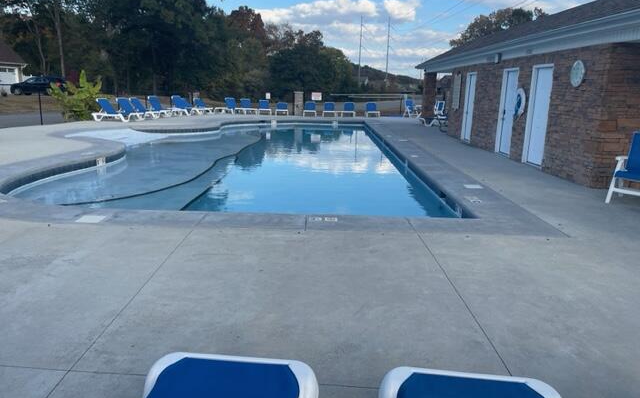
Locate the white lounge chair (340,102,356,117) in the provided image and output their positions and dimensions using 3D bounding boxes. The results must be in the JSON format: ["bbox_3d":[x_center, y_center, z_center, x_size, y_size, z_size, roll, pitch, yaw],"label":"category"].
[{"bbox_3d":[1.563,-4.799,25.847,0.700,0.760,1.850,2,13,3],"label":"white lounge chair"}]

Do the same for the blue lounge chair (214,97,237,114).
[{"bbox_3d":[-4.578,-4.821,25.156,0.700,0.800,1.850,-7,15,-31],"label":"blue lounge chair"}]

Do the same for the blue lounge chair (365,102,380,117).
[{"bbox_3d":[2.868,-4.834,26.148,0.700,0.760,1.850,2,13,0],"label":"blue lounge chair"}]

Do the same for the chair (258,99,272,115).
[{"bbox_3d":[-3.238,-5.330,27.926,0.690,0.817,1.940,0,13,-9],"label":"chair"}]

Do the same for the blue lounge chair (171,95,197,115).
[{"bbox_3d":[-7.228,-4.980,25.705,1.940,0.919,0.690,11,16,36],"label":"blue lounge chair"}]

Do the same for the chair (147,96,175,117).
[{"bbox_3d":[-8.097,-4.819,24.884,1.940,0.927,0.690,10,15,32],"label":"chair"}]

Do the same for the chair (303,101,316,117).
[{"bbox_3d":[-0.484,-4.756,25.449,0.700,0.750,1.850,2,13,0],"label":"chair"}]

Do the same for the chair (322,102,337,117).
[{"bbox_3d":[0.530,-4.780,25.648,0.700,0.760,1.850,2,13,0],"label":"chair"}]

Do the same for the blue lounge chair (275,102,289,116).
[{"bbox_3d":[-2.199,-5.254,27.948,0.690,0.711,1.940,1,13,-4],"label":"blue lounge chair"}]

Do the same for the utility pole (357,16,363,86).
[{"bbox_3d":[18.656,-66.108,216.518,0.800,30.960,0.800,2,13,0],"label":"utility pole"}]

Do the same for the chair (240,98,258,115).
[{"bbox_3d":[-4.245,-5.454,28.264,0.690,0.856,1.940,-3,14,-19],"label":"chair"}]

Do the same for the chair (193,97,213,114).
[{"bbox_3d":[-6.710,-5.372,27.695,1.940,0.824,0.690,12,16,38],"label":"chair"}]

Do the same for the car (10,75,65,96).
[{"bbox_3d":[-27.494,-11.097,47.000,4.650,1.730,1.850,-2,13,-14],"label":"car"}]

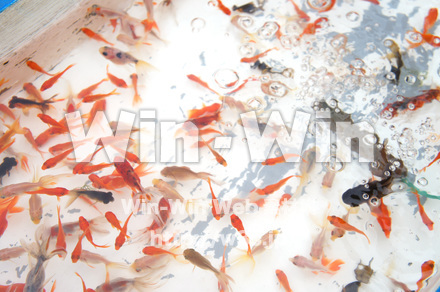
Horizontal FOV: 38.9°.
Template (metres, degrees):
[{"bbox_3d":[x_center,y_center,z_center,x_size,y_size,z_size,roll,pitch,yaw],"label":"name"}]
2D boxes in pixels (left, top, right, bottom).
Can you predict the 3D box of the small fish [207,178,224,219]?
[{"bbox_3d":[-0.007,0.059,0.699,0.012,0.014,0.054,-11,61,-6],"label":"small fish"}]

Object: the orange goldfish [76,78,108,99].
[{"bbox_3d":[-0.175,-0.079,0.857,0.050,0.015,0.012,-33,68,-15],"label":"orange goldfish"}]

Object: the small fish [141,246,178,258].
[{"bbox_3d":[-0.069,0.124,0.719,0.043,0.015,0.011,8,57,5],"label":"small fish"}]

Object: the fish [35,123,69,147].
[{"bbox_3d":[-0.221,-0.013,0.832,0.054,0.022,0.016,-32,62,-19],"label":"fish"}]

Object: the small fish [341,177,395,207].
[{"bbox_3d":[0.180,0.051,0.754,0.064,0.024,0.028,-20,57,-13],"label":"small fish"}]

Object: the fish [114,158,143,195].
[{"bbox_3d":[-0.112,0.039,0.775,0.016,0.022,0.073,-33,63,-19],"label":"fish"}]

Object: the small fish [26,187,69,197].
[{"bbox_3d":[-0.211,0.056,0.760,0.053,0.016,0.010,-1,59,0],"label":"small fish"}]

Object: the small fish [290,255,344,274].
[{"bbox_3d":[0.112,0.135,0.722,0.062,0.020,0.018,4,59,3],"label":"small fish"}]

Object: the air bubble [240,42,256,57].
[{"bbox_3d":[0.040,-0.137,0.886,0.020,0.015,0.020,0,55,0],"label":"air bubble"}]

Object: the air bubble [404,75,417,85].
[{"bbox_3d":[0.254,-0.088,0.829,0.015,0.011,0.015,0,59,0],"label":"air bubble"}]

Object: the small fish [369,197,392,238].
[{"bbox_3d":[0.193,0.085,0.730,0.015,0.013,0.053,1,55,1],"label":"small fish"}]

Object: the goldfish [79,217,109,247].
[{"bbox_3d":[-0.146,0.100,0.720,0.018,0.013,0.048,-30,60,-20],"label":"goldfish"}]

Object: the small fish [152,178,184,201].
[{"bbox_3d":[-0.063,0.058,0.786,0.058,0.022,0.016,33,63,20],"label":"small fish"}]

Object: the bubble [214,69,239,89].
[{"bbox_3d":[0.007,-0.079,0.721,0.027,0.014,0.027,0,60,7],"label":"bubble"}]

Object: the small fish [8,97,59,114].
[{"bbox_3d":[-0.251,-0.056,0.834,0.063,0.018,0.018,3,63,1],"label":"small fish"}]

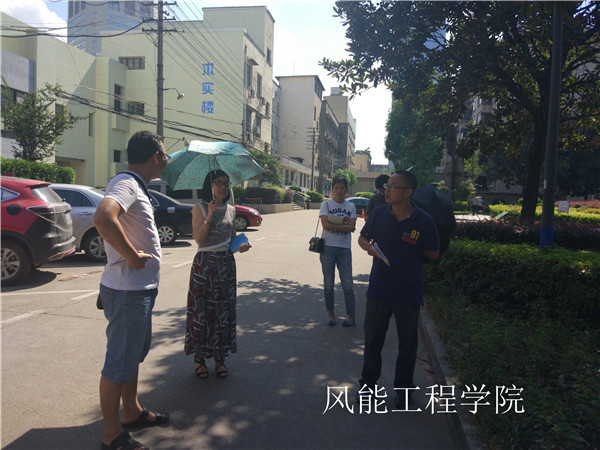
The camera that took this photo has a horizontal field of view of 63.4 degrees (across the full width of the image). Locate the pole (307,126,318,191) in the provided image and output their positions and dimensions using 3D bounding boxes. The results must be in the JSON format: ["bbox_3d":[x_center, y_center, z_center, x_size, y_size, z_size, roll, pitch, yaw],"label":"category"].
[{"bbox_3d":[1.500,-6.924,56.000,1.450,8.600,0.400,0,4,-10],"label":"pole"}]

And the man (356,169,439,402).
[{"bbox_3d":[0.721,0.450,3.550,0.600,1.690,0.400,2,4,19],"label":"man"}]

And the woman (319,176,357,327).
[{"bbox_3d":[0.425,0.289,5.500,0.460,1.640,0.340,1,4,6],"label":"woman"}]

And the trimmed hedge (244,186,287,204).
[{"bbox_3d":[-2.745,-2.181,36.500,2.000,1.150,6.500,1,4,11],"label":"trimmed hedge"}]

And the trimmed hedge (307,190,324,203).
[{"bbox_3d":[1.629,-2.943,51.000,1.900,1.250,2.300,1,4,11],"label":"trimmed hedge"}]

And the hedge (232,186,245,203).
[{"bbox_3d":[-4.057,-1.915,31.500,1.500,1.150,2.500,1,4,11],"label":"hedge"}]

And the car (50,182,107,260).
[{"bbox_3d":[-5.550,-0.136,10.100,4.700,1.470,1.820,0,4,-16],"label":"car"}]

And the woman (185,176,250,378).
[{"bbox_3d":[-0.683,0.380,3.970,0.520,1.640,0.420,0,4,-16],"label":"woman"}]

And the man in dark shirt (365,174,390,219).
[{"bbox_3d":[1.013,0.255,5.750,0.500,1.700,0.380,2,4,24],"label":"man in dark shirt"}]

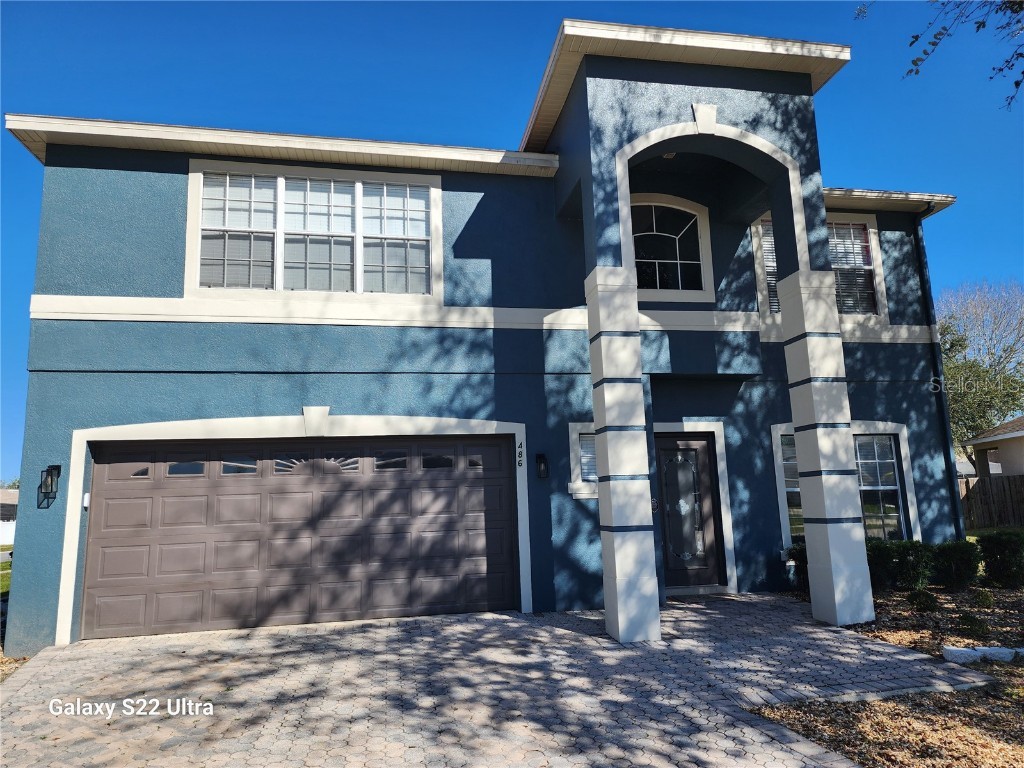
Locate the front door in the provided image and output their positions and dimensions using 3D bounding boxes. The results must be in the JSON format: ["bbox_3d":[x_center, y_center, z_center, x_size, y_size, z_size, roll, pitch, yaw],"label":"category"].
[{"bbox_3d":[2.385,1.740,9.346,0.930,2.050,0.120,0,-10,-11],"label":"front door"}]

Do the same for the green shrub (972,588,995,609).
[{"bbox_3d":[5.320,2.403,7.677,0.240,0.190,0.230,0,-10,-10],"label":"green shrub"}]

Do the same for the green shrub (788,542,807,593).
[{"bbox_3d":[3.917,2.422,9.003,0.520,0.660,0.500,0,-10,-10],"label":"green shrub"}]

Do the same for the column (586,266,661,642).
[{"bbox_3d":[1.126,0.645,6.980,0.425,3.715,0.430,0,-10,-10],"label":"column"}]

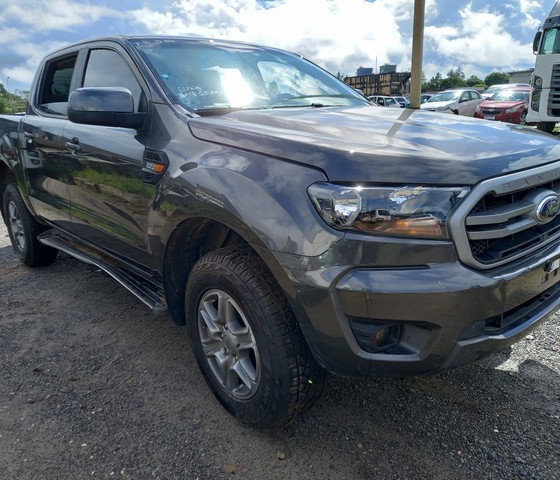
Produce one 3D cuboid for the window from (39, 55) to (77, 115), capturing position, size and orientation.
[{"bbox_3d":[-1.534,-1.051,3.175,0.050,0.420,0.700,11,3,-44],"label":"window"}]

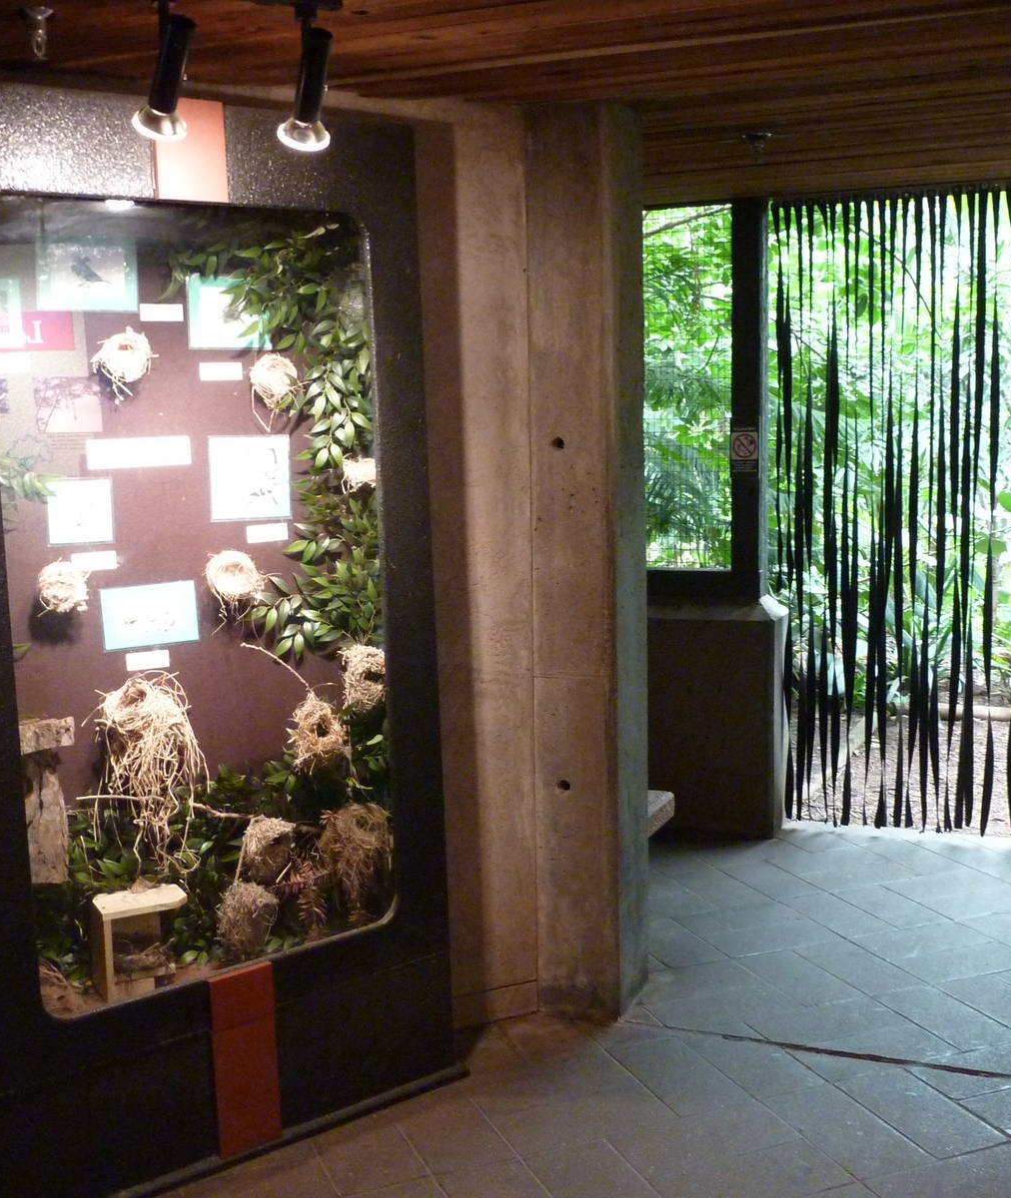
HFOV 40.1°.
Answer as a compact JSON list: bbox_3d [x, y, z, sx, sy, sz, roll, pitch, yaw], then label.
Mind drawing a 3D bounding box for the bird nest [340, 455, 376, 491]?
[{"bbox_3d":[-0.389,-0.339,3.765,0.112,0.095,0.102,-2,7,0],"label":"bird nest"}]

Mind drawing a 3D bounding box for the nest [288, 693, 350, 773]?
[{"bbox_3d":[-0.465,0.334,3.447,0.142,0.190,0.130,-1,6,0],"label":"nest"}]

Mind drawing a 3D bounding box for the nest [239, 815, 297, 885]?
[{"bbox_3d":[-0.616,0.649,3.588,0.144,0.174,0.131,-7,9,-35],"label":"nest"}]

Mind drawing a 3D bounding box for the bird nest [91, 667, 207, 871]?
[{"bbox_3d":[-0.822,0.388,3.199,0.230,0.425,0.185,-6,8,-36],"label":"bird nest"}]

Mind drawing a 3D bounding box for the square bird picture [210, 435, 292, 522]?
[{"bbox_3d":[-0.664,-0.316,3.634,0.231,0.223,0.012,-7,9,-35],"label":"square bird picture"}]

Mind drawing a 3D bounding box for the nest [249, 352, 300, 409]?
[{"bbox_3d":[-0.598,-0.565,3.588,0.129,0.143,0.117,-7,9,-35],"label":"nest"}]

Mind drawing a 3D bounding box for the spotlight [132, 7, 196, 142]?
[{"bbox_3d":[-0.595,-0.919,2.420,0.095,0.215,0.100,-6,33,-36],"label":"spotlight"}]

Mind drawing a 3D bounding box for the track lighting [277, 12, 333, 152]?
[{"bbox_3d":[-0.364,-0.942,2.540,0.100,0.210,0.110,-5,45,-24],"label":"track lighting"}]

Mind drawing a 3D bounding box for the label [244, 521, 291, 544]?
[{"bbox_3d":[-0.590,-0.163,3.443,0.105,0.039,0.006,-6,8,-36],"label":"label"}]

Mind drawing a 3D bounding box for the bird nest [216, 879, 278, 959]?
[{"bbox_3d":[-0.645,0.803,3.459,0.148,0.198,0.134,-7,9,-35],"label":"bird nest"}]

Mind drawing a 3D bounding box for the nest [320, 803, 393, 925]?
[{"bbox_3d":[-0.373,0.670,3.497,0.168,0.295,0.160,-6,8,-36],"label":"nest"}]

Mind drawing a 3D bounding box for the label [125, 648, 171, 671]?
[{"bbox_3d":[-0.846,0.147,3.283,0.104,0.040,0.006,-6,8,-36],"label":"label"}]

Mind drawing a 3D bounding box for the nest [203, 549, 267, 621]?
[{"bbox_3d":[-0.696,-0.037,3.572,0.153,0.173,0.139,-7,9,-35],"label":"nest"}]

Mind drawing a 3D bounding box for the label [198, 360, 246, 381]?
[{"bbox_3d":[-0.683,-0.546,3.338,0.105,0.040,0.006,-6,8,-36],"label":"label"}]

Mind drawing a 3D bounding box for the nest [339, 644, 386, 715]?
[{"bbox_3d":[-0.339,0.204,3.503,0.158,0.170,0.145,-6,8,-36],"label":"nest"}]

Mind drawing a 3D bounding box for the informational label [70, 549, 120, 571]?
[{"bbox_3d":[-1.006,-0.092,3.406,0.116,0.043,0.012,-7,9,-35],"label":"informational label"}]

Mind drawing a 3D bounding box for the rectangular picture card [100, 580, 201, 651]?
[{"bbox_3d":[-0.839,0.040,3.278,0.232,0.144,0.008,-6,8,-36],"label":"rectangular picture card"}]

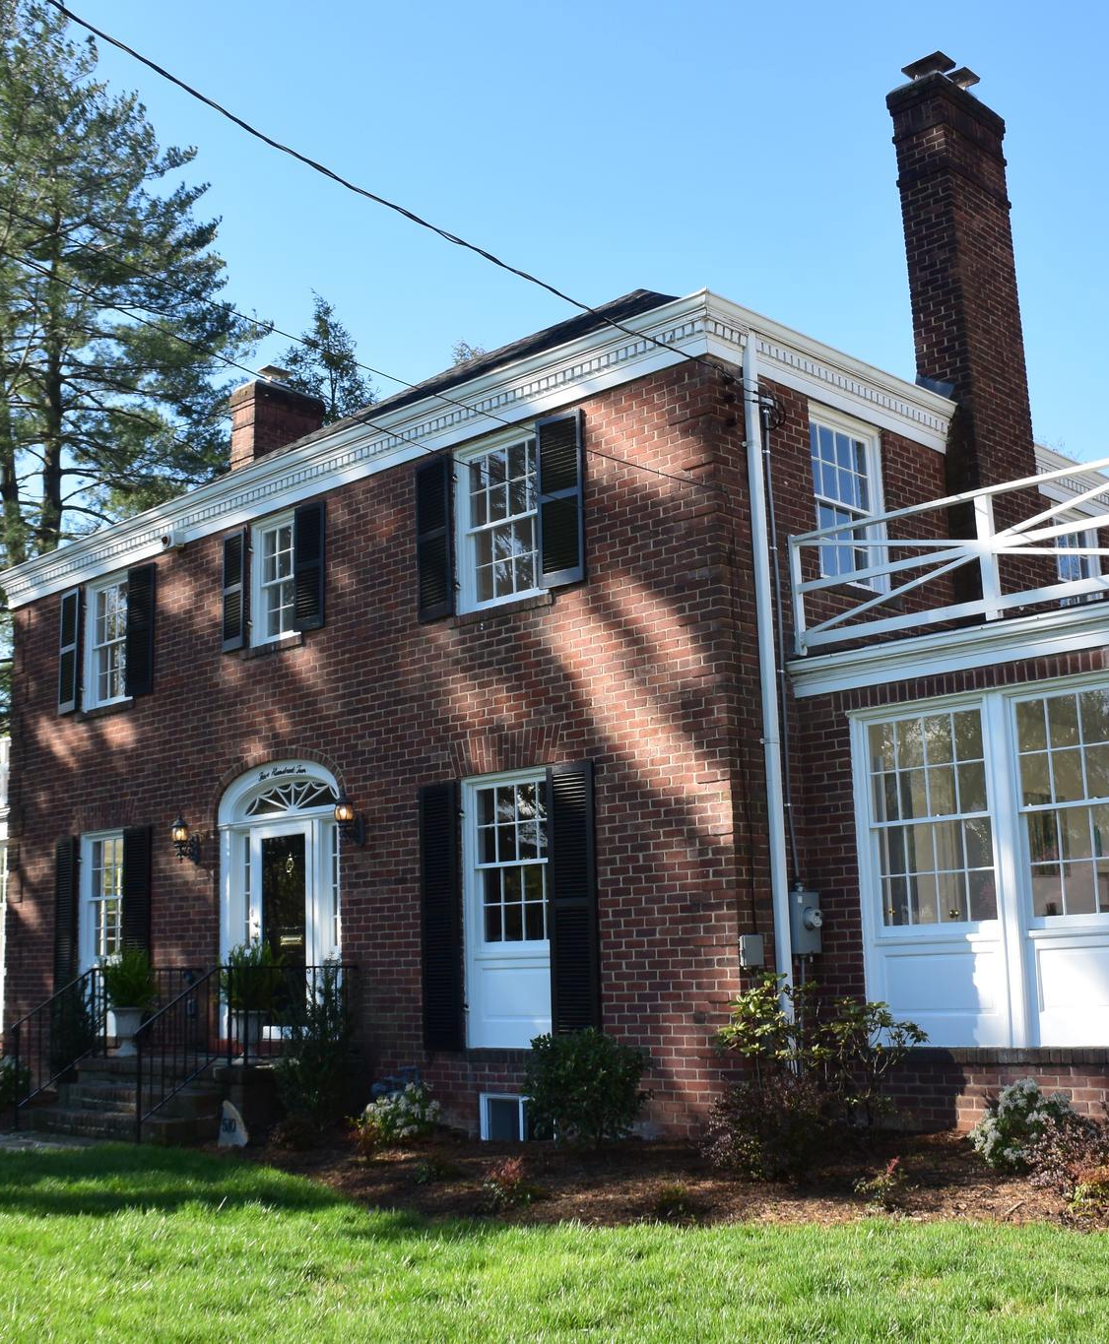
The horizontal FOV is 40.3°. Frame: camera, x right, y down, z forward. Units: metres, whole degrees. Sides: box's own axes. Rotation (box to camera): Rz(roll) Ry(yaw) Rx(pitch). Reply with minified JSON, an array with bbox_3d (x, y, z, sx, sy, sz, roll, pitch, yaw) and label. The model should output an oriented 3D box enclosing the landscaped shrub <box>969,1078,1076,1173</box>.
[{"bbox_3d":[2.826,2.746,9.150,0.600,0.570,0.580,-11,-14,43],"label":"landscaped shrub"}]

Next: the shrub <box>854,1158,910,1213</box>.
[{"bbox_3d":[1.735,2.716,8.007,0.286,0.277,0.257,-4,-11,11],"label":"shrub"}]

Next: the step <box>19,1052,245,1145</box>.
[{"bbox_3d":[-3.631,3.792,13.576,2.250,0.590,1.650,-11,-14,43],"label":"step"}]

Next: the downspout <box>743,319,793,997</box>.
[{"bbox_3d":[1.560,0.149,10.982,0.075,5.531,0.090,-11,-14,43],"label":"downspout"}]

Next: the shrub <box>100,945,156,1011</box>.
[{"bbox_3d":[-4.051,2.901,14.350,0.520,0.620,0.520,-11,-14,43],"label":"shrub"}]

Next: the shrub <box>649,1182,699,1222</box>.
[{"bbox_3d":[0.647,2.844,8.109,0.269,0.217,0.243,-2,-10,4],"label":"shrub"}]

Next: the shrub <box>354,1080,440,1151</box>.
[{"bbox_3d":[-1.169,3.292,11.220,0.640,0.500,0.575,-1,-10,-6],"label":"shrub"}]

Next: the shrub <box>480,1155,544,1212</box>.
[{"bbox_3d":[-0.252,2.981,8.800,0.380,0.340,0.370,-2,-10,0],"label":"shrub"}]

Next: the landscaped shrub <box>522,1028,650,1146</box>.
[{"bbox_3d":[0.220,2.899,10.557,0.890,0.784,0.802,-2,-10,1],"label":"landscaped shrub"}]

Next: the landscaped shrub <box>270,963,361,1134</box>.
[{"bbox_3d":[-1.891,2.986,11.985,0.715,1.281,0.644,0,-11,-9],"label":"landscaped shrub"}]

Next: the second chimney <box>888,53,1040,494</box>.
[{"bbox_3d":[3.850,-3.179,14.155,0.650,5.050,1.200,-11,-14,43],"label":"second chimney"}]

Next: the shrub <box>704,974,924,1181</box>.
[{"bbox_3d":[1.628,2.554,9.500,1.350,1.300,1.200,-11,-14,43],"label":"shrub"}]

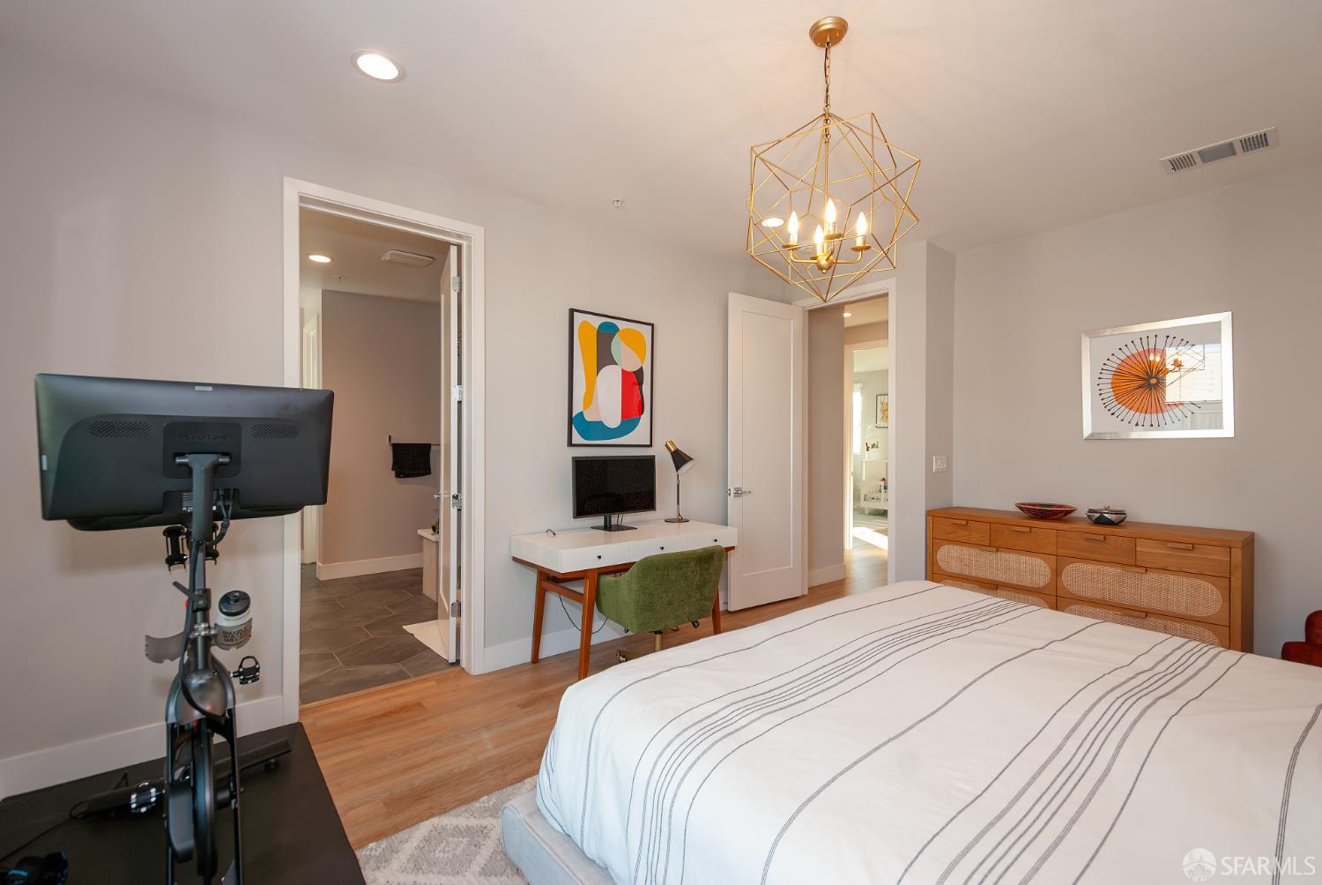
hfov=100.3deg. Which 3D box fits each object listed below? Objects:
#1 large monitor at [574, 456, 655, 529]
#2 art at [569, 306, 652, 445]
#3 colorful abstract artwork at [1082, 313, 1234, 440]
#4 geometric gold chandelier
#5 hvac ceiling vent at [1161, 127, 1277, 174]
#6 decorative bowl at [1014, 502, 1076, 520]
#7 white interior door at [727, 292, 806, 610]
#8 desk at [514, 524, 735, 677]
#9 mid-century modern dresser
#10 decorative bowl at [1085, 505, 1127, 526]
[{"bbox_3d":[-0.290,0.315,3.482,0.634,0.454,0.200,0,0,-40],"label":"large monitor"},{"bbox_3d":[-0.316,-0.397,3.647,0.657,0.858,0.030,0,0,-40],"label":"art"},{"bbox_3d":[2.917,-0.361,3.272,0.033,0.683,0.668,0,0,-40],"label":"colorful abstract artwork"},{"bbox_3d":[0.567,-0.952,1.872,0.590,0.944,0.590,0,0,-40],"label":"geometric gold chandelier"},{"bbox_3d":[2.727,-1.411,2.697,0.255,0.020,0.390,0,0,-40],"label":"hvac ceiling vent"},{"bbox_3d":[2.435,0.442,3.488,0.320,0.075,0.320,0,0,-40],"label":"decorative bowl"},{"bbox_3d":[0.857,0.074,4.468,0.813,2.438,0.045,0,0,-33],"label":"white interior door"},{"bbox_3d":[-0.187,0.922,3.347,1.225,0.760,0.562,0,0,-38],"label":"desk"},{"bbox_3d":[2.510,0.895,3.377,0.460,0.832,1.495,0,0,-40],"label":"mid-century modern dresser"},{"bbox_3d":[2.615,0.426,3.236,0.190,0.105,0.190,0,0,-40],"label":"decorative bowl"}]

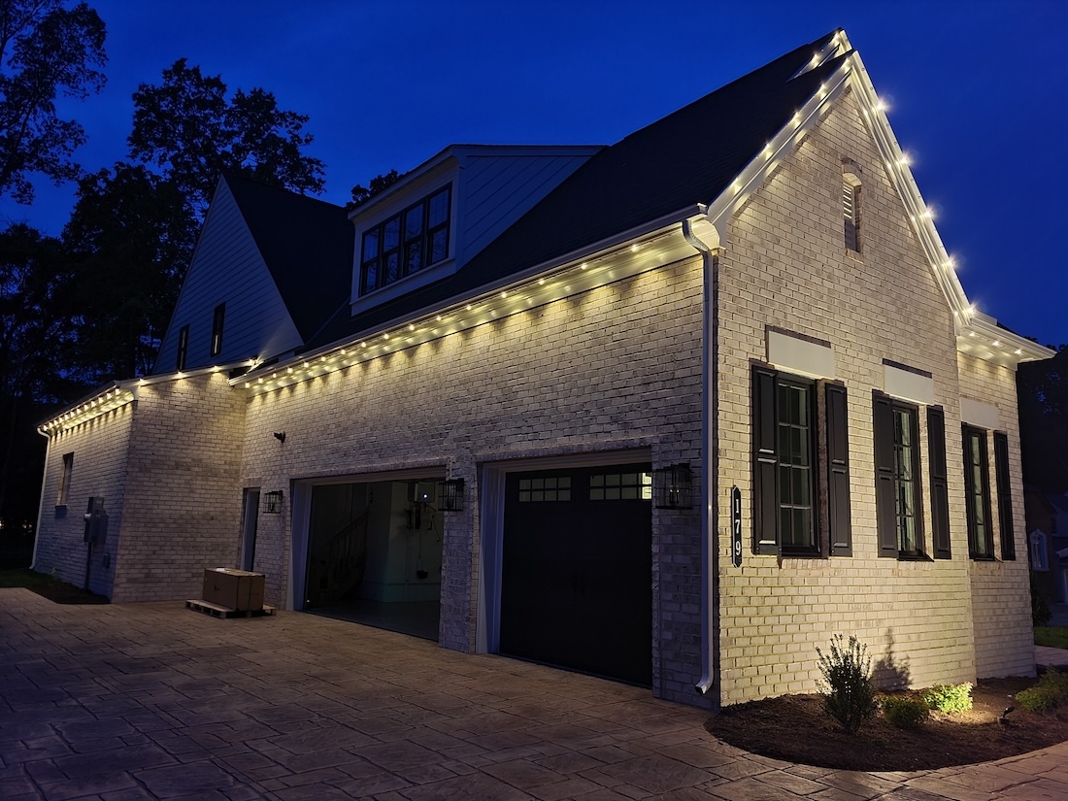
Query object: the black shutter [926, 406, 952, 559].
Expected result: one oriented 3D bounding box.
[{"bbox_3d":[4.574,0.925,9.076,0.370,1.700,0.040,9,-12,-38],"label":"black shutter"}]

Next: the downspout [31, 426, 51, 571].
[{"bbox_3d":[-12.906,2.523,20.799,0.350,3.650,0.100,10,-12,-39],"label":"downspout"}]

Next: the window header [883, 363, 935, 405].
[{"bbox_3d":[4.166,-0.156,8.899,1.100,0.320,0.050,9,-12,-38],"label":"window header"}]

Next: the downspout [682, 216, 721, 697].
[{"bbox_3d":[1.391,0.409,6.839,0.320,4.070,0.090,9,-12,-37],"label":"downspout"}]

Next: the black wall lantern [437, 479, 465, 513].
[{"bbox_3d":[-1.003,1.163,9.832,0.240,0.380,0.220,9,-12,-37],"label":"black wall lantern"}]

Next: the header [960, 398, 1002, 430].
[{"bbox_3d":[5.904,0.168,10.575,1.100,0.320,0.050,9,-12,-38],"label":"header"}]

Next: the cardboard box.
[{"bbox_3d":[-4.821,3.019,12.839,0.410,0.500,1.560,9,-12,-38],"label":"cardboard box"}]

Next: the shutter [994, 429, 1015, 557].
[{"bbox_3d":[6.245,1.276,10.650,0.380,1.690,0.050,9,-12,-37],"label":"shutter"}]

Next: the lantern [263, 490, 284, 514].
[{"bbox_3d":[-4.478,1.750,13.844,0.290,0.380,0.210,9,-12,-38],"label":"lantern"}]

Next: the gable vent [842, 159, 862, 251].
[{"bbox_3d":[3.378,-2.049,8.620,0.370,0.980,0.100,9,-12,-38],"label":"gable vent"}]

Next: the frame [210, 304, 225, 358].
[{"bbox_3d":[-7.268,-1.618,18.456,0.100,1.200,0.740,10,-12,-38],"label":"frame"}]

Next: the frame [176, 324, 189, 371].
[{"bbox_3d":[-8.966,-1.334,20.535,0.100,1.200,0.750,10,-12,-38],"label":"frame"}]

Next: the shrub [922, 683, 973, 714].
[{"bbox_3d":[3.949,2.833,7.650,0.460,0.280,0.450,9,-12,-38],"label":"shrub"}]

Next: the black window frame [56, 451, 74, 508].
[{"bbox_3d":[-10.953,1.876,18.919,0.120,1.220,1.100,10,-12,-39],"label":"black window frame"}]

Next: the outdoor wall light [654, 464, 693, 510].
[{"bbox_3d":[1.233,0.766,7.032,0.240,0.380,0.220,9,-12,-37],"label":"outdoor wall light"}]

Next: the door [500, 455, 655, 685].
[{"bbox_3d":[0.465,1.751,8.450,0.080,2.120,2.640,9,-12,-37],"label":"door"}]

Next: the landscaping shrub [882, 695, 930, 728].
[{"bbox_3d":[3.147,2.638,6.780,0.390,0.260,0.380,9,-12,-37],"label":"landscaping shrub"}]

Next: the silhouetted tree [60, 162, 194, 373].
[{"bbox_3d":[-15.160,-2.433,30.000,5.600,13.000,5.600,7,-11,-26],"label":"silhouetted tree"}]

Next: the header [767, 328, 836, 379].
[{"bbox_3d":[2.572,-0.425,7.643,1.100,0.320,0.050,9,-12,-38],"label":"header"}]

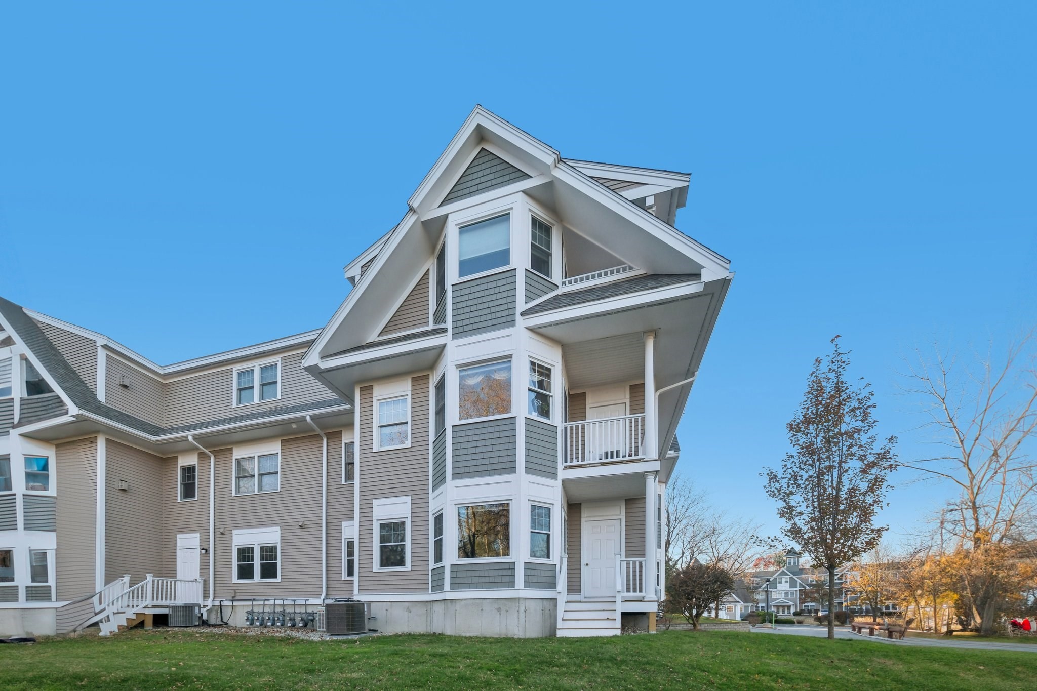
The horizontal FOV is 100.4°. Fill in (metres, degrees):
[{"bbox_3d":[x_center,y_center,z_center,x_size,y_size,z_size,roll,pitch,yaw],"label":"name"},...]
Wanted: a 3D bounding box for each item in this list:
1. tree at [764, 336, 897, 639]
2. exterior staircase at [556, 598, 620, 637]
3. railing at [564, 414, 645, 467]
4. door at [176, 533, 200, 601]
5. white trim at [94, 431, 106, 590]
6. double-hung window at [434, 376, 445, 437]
[{"bbox_3d":[10.120,4.609,14.000,4.300,9.850,4.200,0,0,0],"label":"tree"},{"bbox_3d":[1.526,5.879,9.300,1.320,0.800,1.000,0,0,17],"label":"exterior staircase"},{"bbox_3d":[1.908,2.116,9.600,1.800,1.000,0.090,0,0,17],"label":"railing"},{"bbox_3d":[-12.394,8.311,16.200,1.120,2.520,0.120,0,0,17],"label":"door"},{"bbox_3d":[-14.334,5.802,14.800,0.180,5.450,0.180,0,0,17],"label":"white trim"},{"bbox_3d":[-1.850,1.428,10.150,0.100,1.280,0.750,0,0,-29],"label":"double-hung window"}]

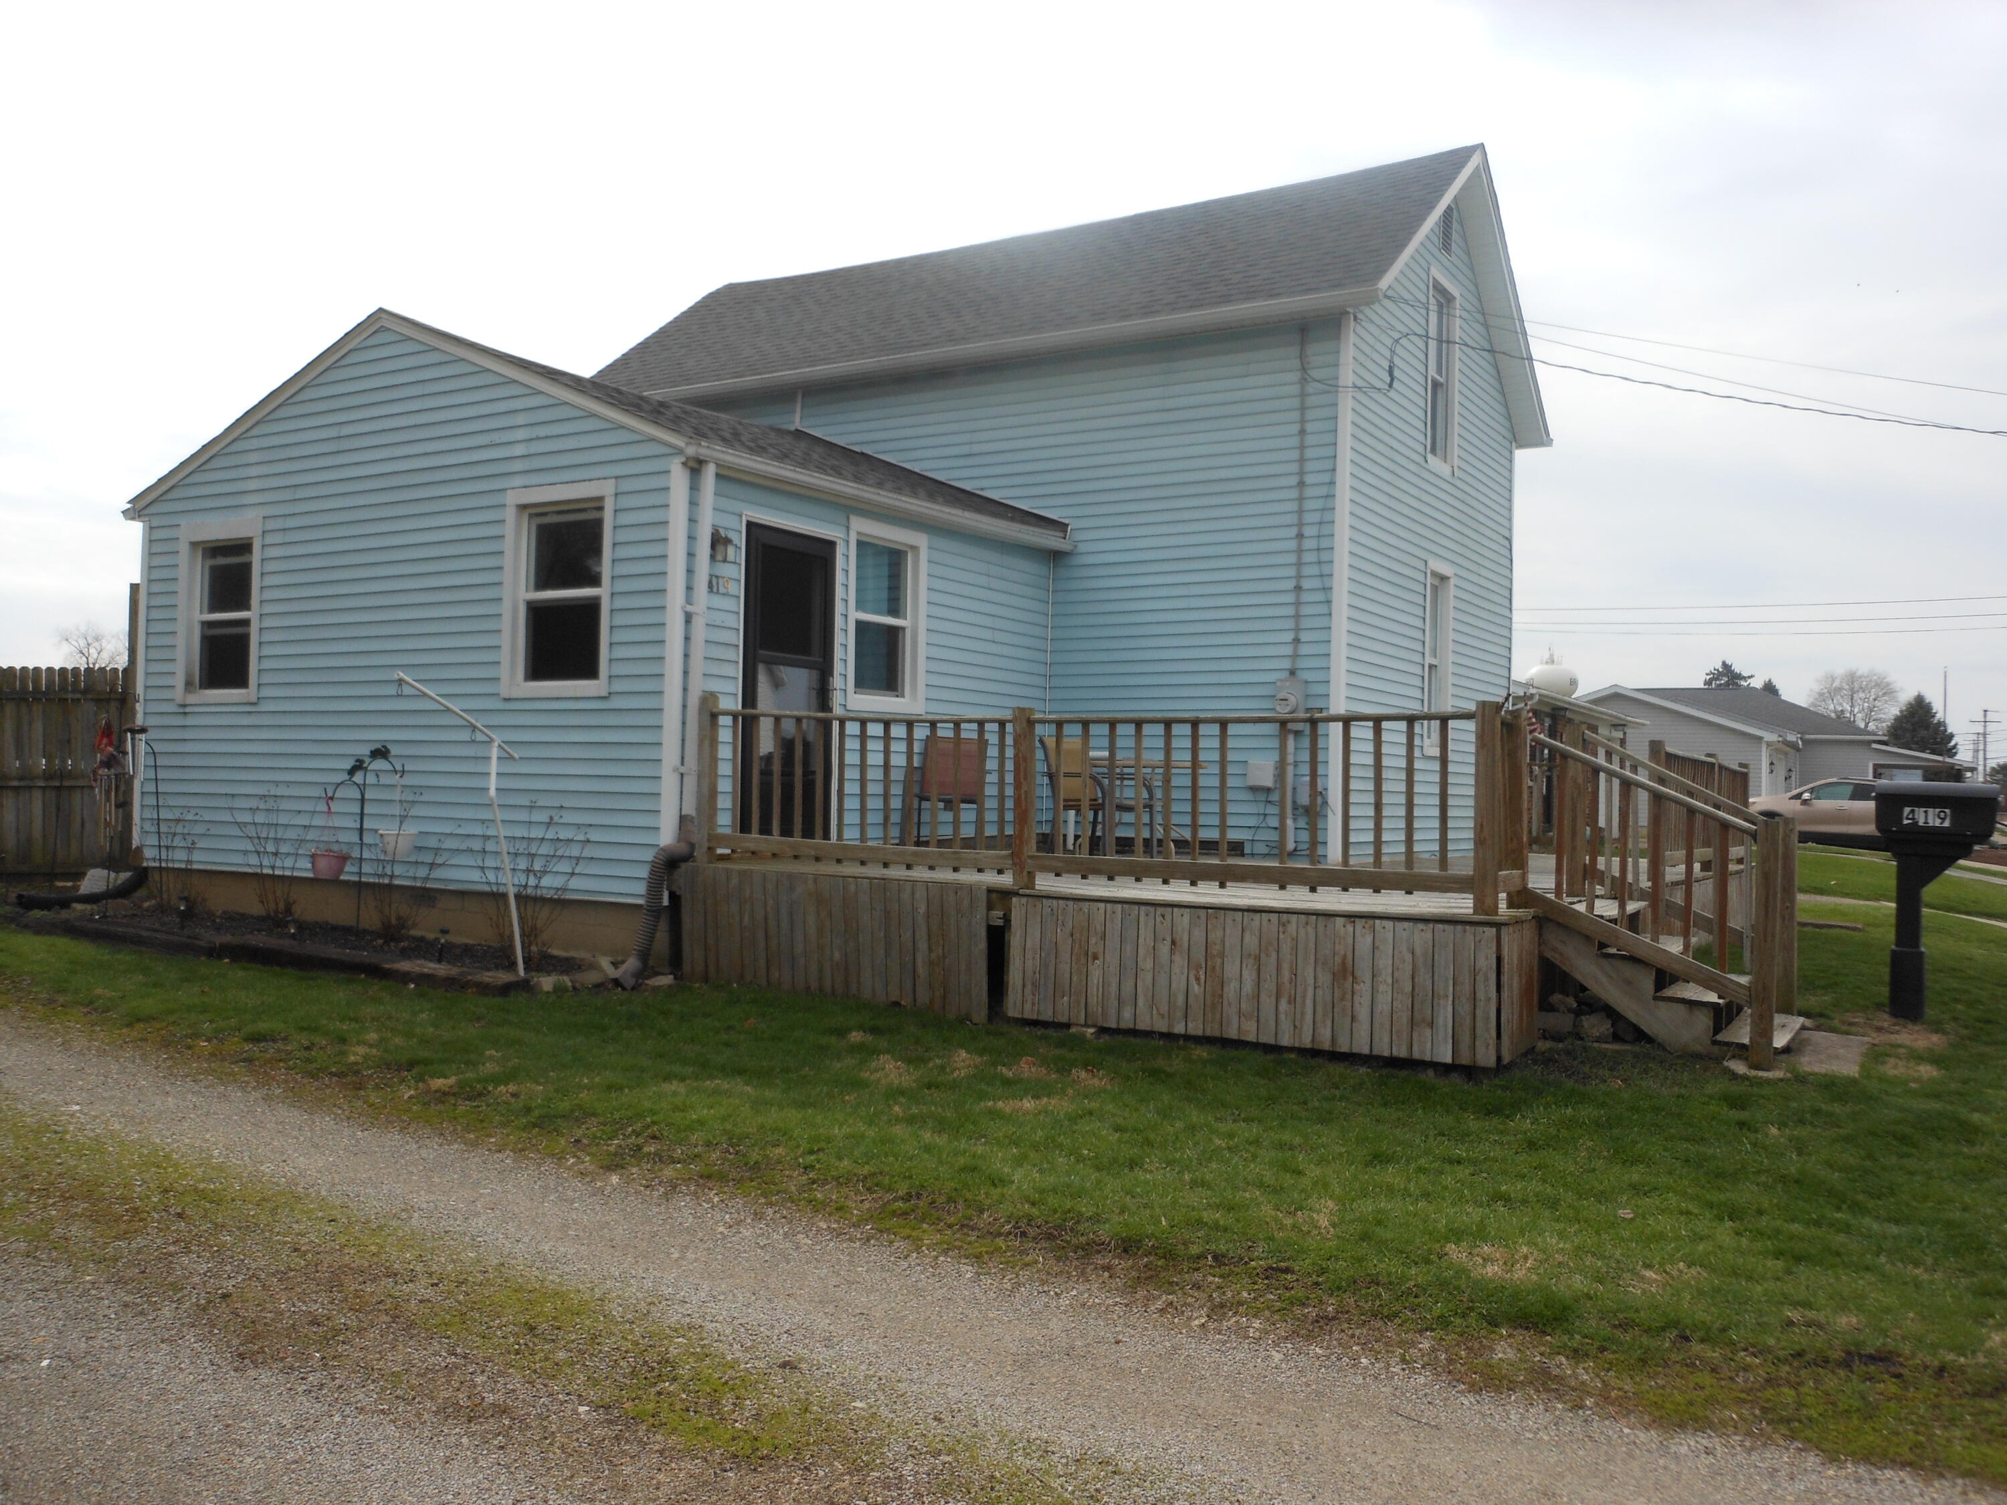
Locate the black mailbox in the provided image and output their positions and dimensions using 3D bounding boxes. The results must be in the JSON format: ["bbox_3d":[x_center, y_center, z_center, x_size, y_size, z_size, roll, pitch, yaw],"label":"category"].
[{"bbox_3d":[4.823,0.763,8.400,0.540,1.225,0.250,0,-1,38],"label":"black mailbox"}]

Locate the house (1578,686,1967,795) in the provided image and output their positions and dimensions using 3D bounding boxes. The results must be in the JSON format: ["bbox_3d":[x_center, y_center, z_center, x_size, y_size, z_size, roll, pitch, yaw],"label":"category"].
[{"bbox_3d":[23.358,0.093,51.320,12.500,4.600,17.000,1,-1,31],"label":"house"}]

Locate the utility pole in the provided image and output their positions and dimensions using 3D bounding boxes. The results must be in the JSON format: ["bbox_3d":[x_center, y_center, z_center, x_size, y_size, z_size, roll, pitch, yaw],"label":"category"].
[{"bbox_3d":[89.396,0.828,147.988,2.400,9.805,0.400,1,-1,31],"label":"utility pole"}]

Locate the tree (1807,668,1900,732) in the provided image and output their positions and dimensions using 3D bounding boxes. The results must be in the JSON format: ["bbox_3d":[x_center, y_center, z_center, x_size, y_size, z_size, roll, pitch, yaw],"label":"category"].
[{"bbox_3d":[54.875,-0.633,104.988,5.205,9.788,5.205,1,-1,28],"label":"tree"}]

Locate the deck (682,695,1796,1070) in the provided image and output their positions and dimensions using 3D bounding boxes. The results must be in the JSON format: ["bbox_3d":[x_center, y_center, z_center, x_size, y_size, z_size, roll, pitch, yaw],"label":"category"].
[{"bbox_3d":[2.489,0.636,11.364,6.217,1.653,7.435,1,-1,31],"label":"deck"}]

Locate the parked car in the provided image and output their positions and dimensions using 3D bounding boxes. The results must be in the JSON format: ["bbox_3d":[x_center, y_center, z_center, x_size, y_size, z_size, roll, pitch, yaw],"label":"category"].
[{"bbox_3d":[20.274,1.477,39.200,4.800,1.670,1.900,1,-1,31],"label":"parked car"}]

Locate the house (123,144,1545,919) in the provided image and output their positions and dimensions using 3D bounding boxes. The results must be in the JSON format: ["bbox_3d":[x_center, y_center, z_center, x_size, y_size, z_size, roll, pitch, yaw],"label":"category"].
[{"bbox_3d":[-0.673,-2.027,14.699,8.702,6.930,9.969,1,-1,31],"label":"house"}]

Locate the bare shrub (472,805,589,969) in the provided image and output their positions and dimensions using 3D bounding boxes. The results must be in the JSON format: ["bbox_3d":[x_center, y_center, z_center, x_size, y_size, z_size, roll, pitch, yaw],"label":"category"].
[{"bbox_3d":[-2.884,0.805,9.871,0.680,0.951,0.646,1,-1,31],"label":"bare shrub"}]

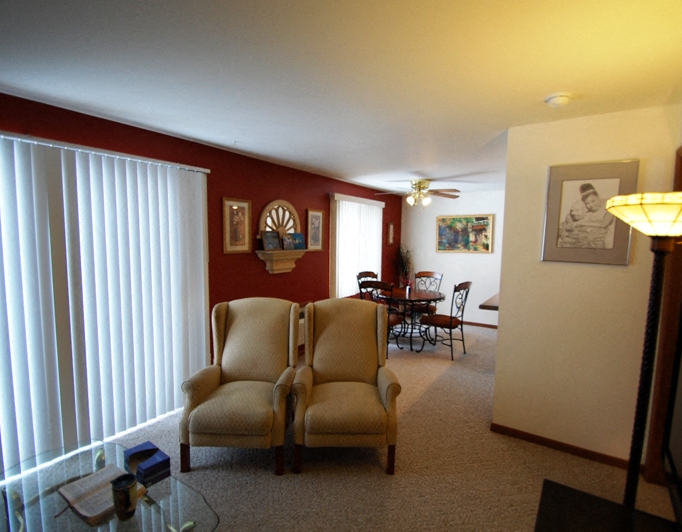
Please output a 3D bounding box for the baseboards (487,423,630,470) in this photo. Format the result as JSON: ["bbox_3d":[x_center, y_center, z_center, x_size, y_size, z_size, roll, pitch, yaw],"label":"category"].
[{"bbox_3d":[1.633,1.363,2.529,0.920,0.066,0.020,4,6,35],"label":"baseboards"}]

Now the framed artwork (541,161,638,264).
[{"bbox_3d":[1.696,-0.359,2.299,0.490,0.685,0.025,4,6,36],"label":"framed artwork"}]

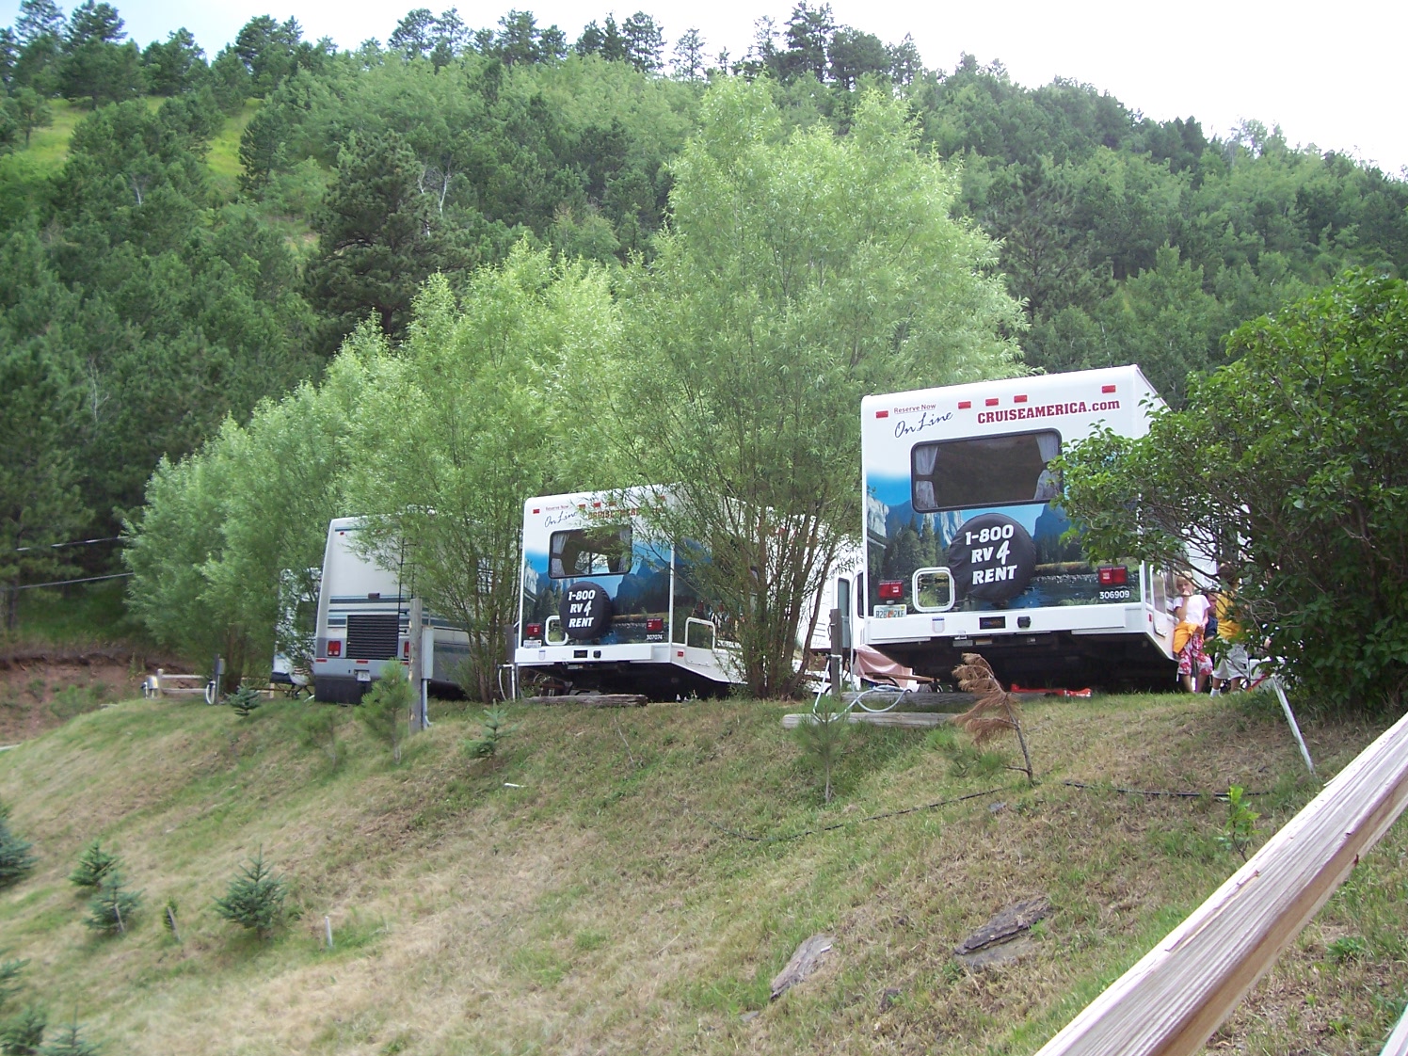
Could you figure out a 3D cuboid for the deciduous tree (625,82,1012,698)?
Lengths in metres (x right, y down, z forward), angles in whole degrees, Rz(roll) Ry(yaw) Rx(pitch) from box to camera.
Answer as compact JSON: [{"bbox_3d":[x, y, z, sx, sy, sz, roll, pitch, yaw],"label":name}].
[{"bbox_3d":[1.330,-1.662,15.484,4.450,7.103,4.316,0,-8,5],"label":"deciduous tree"}]

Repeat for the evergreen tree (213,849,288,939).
[{"bbox_3d":[-2.520,2.035,7.689,0.402,0.494,0.402,3,-8,-17],"label":"evergreen tree"}]

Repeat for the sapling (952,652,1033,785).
[{"bbox_3d":[1.572,1.034,7.531,0.434,0.718,0.369,-1,-8,12],"label":"sapling"}]

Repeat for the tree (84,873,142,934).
[{"bbox_3d":[-4.750,3.023,11.100,0.468,0.496,0.468,1,-11,0],"label":"tree"}]

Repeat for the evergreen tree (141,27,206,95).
[{"bbox_3d":[-67.030,-59.051,174.838,7.589,9.136,7.589,4,-9,-22],"label":"evergreen tree"}]

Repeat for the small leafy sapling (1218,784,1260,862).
[{"bbox_3d":[2.667,1.500,6.900,0.225,0.440,0.225,1,-11,0],"label":"small leafy sapling"}]

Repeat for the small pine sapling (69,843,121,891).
[{"bbox_3d":[-5.562,3.081,12.600,0.471,0.449,0.471,1,-11,0],"label":"small pine sapling"}]

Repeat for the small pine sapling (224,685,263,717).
[{"bbox_3d":[-7.935,2.973,23.808,0.629,0.545,0.629,3,-8,-18],"label":"small pine sapling"}]

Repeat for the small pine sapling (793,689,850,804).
[{"bbox_3d":[0.834,1.544,9.800,0.398,0.801,0.398,1,-11,0],"label":"small pine sapling"}]

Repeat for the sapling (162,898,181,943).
[{"bbox_3d":[-4.154,3.062,10.800,0.155,0.349,0.155,1,-11,0],"label":"sapling"}]

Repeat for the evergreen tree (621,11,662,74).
[{"bbox_3d":[-8.463,-66.217,190.000,5.894,10.024,5.894,1,-11,0],"label":"evergreen tree"}]

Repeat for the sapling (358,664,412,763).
[{"bbox_3d":[-3.200,1.862,13.872,0.527,0.973,0.527,2,-8,-13],"label":"sapling"}]

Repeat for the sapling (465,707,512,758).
[{"bbox_3d":[-1.958,1.863,12.561,0.425,0.474,0.425,2,-8,-9],"label":"sapling"}]

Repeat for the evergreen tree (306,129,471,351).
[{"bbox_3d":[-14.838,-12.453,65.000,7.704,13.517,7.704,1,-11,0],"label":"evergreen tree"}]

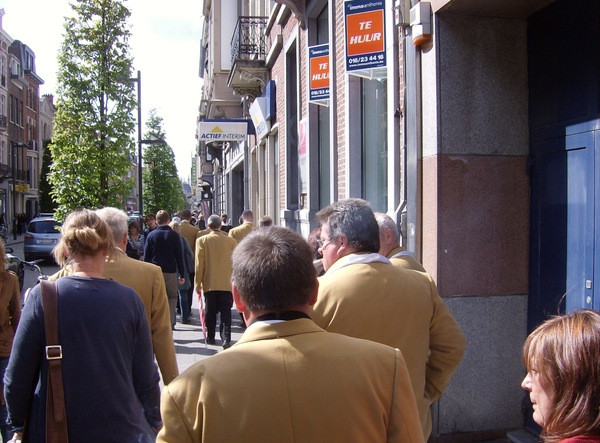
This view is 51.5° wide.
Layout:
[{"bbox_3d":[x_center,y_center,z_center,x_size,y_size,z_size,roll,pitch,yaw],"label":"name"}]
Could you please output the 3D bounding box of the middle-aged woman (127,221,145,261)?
[{"bbox_3d":[-2.937,0.806,11.113,0.500,1.630,0.330,-1,1,-12],"label":"middle-aged woman"}]

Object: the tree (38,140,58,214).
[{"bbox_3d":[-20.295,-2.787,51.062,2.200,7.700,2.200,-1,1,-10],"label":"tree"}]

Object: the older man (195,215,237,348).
[{"bbox_3d":[-1.129,0.786,8.350,0.570,1.740,0.420,0,1,-11],"label":"older man"}]

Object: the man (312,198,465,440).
[{"bbox_3d":[0.331,0.818,2.414,0.620,1.810,0.420,-1,1,-14],"label":"man"}]

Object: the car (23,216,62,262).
[{"bbox_3d":[-9.930,0.635,25.816,1.880,1.660,4.750,0,1,-11],"label":"car"}]

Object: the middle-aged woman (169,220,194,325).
[{"bbox_3d":[-1.937,0.804,10.050,0.480,1.650,0.380,0,1,-11],"label":"middle-aged woman"}]

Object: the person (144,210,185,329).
[{"bbox_3d":[-2.082,0.736,9.600,0.600,1.800,0.420,0,1,-11],"label":"person"}]

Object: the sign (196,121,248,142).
[{"bbox_3d":[-2.021,-2.363,16.400,1.270,0.490,0.130,0,1,-8],"label":"sign"}]

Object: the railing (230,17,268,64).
[{"bbox_3d":[-1.231,-4.082,15.185,0.710,1.000,2.610,0,1,-11],"label":"railing"}]

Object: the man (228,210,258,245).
[{"bbox_3d":[-0.813,0.728,9.714,0.570,1.800,0.360,-1,1,-10],"label":"man"}]

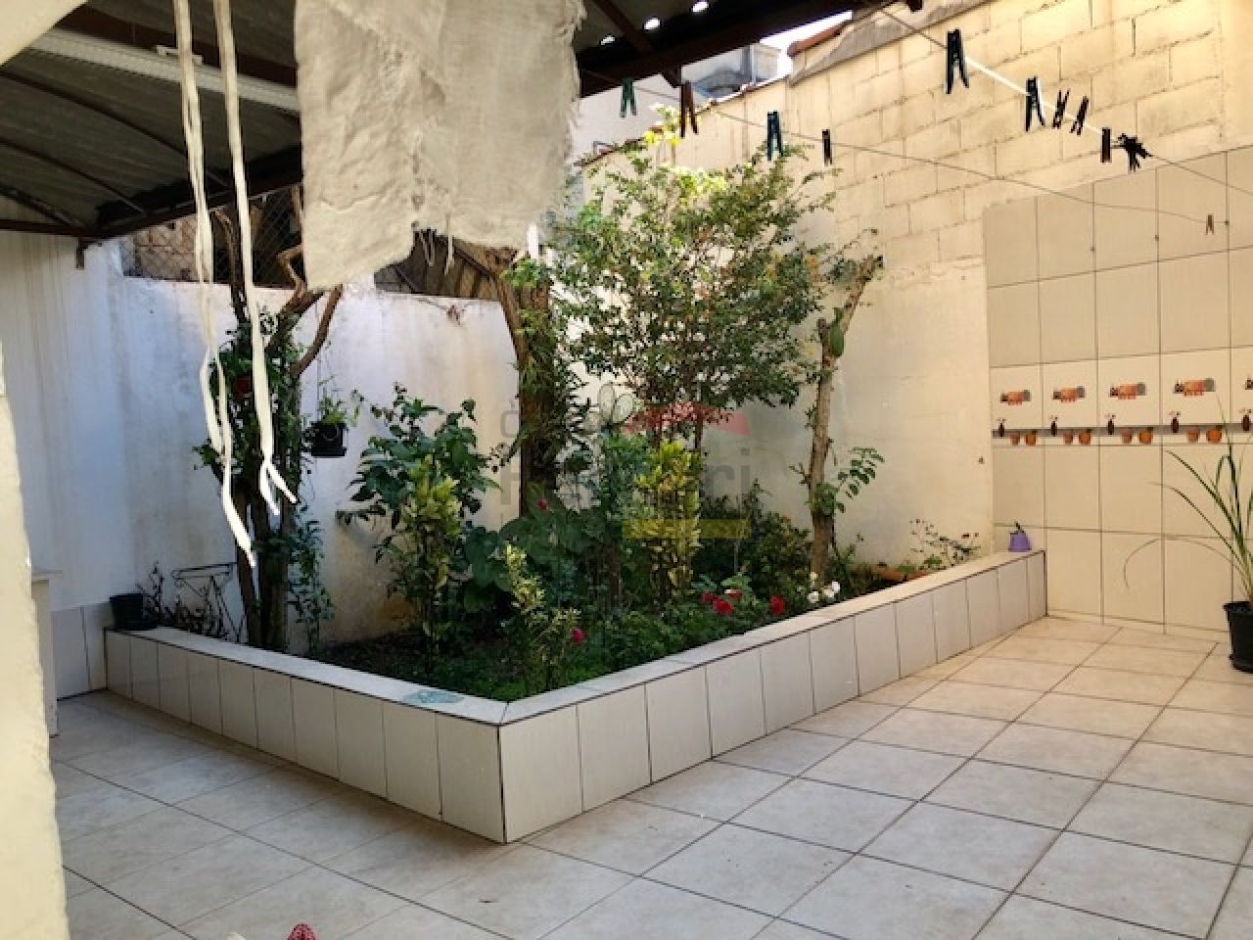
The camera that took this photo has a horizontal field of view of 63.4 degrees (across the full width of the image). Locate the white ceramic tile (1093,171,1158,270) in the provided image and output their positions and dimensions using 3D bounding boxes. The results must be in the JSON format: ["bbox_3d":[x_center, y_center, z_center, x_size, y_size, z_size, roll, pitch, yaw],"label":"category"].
[{"bbox_3d":[2.547,-1.271,5.188,0.015,0.456,0.323,-6,5,-36],"label":"white ceramic tile"}]

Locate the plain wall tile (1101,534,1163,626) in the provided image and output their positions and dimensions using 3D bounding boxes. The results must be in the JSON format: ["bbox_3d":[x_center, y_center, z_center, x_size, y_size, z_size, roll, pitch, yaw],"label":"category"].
[{"bbox_3d":[2.662,0.562,5.323,0.012,0.462,0.320,-5,3,-37],"label":"plain wall tile"}]

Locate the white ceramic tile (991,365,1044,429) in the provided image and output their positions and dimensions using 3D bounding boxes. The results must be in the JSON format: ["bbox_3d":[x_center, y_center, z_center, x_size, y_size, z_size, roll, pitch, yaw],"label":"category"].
[{"bbox_3d":[2.229,-0.400,5.798,0.012,0.395,0.320,-5,3,-37],"label":"white ceramic tile"}]

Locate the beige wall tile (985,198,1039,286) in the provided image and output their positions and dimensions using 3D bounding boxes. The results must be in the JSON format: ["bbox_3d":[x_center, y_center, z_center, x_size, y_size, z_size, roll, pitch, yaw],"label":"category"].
[{"bbox_3d":[2.162,-1.283,5.712,0.015,0.456,0.323,-6,5,-36],"label":"beige wall tile"}]

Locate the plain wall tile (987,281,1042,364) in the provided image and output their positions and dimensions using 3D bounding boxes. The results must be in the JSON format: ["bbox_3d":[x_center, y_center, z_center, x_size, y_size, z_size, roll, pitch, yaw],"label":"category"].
[{"bbox_3d":[2.189,-0.825,5.743,0.015,0.456,0.323,-6,5,-36],"label":"plain wall tile"}]

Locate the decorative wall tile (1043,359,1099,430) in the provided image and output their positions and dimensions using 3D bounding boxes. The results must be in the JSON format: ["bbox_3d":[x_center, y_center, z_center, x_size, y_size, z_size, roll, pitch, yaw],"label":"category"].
[{"bbox_3d":[2.424,-0.397,5.539,0.012,0.395,0.320,-5,3,-37],"label":"decorative wall tile"}]

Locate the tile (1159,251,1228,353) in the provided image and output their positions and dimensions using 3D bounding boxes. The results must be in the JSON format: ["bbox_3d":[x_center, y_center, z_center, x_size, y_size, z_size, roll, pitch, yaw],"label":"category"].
[{"bbox_3d":[2.794,-0.818,5.000,0.012,0.462,0.320,-5,3,-37],"label":"tile"}]

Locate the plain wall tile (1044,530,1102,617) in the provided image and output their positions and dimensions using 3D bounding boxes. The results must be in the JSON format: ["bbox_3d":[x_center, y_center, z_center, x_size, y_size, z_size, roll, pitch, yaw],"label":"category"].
[{"bbox_3d":[2.465,0.555,5.572,0.015,0.456,0.323,-6,5,-36],"label":"plain wall tile"}]

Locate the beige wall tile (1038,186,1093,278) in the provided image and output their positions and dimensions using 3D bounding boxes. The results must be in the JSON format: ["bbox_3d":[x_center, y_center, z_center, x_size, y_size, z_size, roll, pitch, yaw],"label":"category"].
[{"bbox_3d":[2.384,-1.286,5.497,0.012,0.462,0.320,-5,3,-37],"label":"beige wall tile"}]

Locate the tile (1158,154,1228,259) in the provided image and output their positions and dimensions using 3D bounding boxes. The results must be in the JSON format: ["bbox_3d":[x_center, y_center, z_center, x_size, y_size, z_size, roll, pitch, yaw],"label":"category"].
[{"bbox_3d":[2.740,-1.265,4.925,0.015,0.456,0.323,-6,5,-36],"label":"tile"}]

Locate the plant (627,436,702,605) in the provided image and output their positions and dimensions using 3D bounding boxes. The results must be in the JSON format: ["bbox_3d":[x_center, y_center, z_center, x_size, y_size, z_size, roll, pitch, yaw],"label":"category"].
[{"bbox_3d":[0.194,0.261,4.950,0.360,0.820,0.360,-4,4,0],"label":"plant"}]

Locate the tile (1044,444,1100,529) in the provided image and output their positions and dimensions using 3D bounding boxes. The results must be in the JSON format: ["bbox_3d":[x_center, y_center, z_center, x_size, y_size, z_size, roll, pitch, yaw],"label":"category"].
[{"bbox_3d":[2.437,0.097,5.542,0.015,0.456,0.323,-6,5,-36],"label":"tile"}]

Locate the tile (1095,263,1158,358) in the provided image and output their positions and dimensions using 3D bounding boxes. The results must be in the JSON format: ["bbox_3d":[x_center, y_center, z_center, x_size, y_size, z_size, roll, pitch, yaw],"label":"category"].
[{"bbox_3d":[2.599,-0.821,5.260,0.012,0.462,0.320,-5,3,-37],"label":"tile"}]

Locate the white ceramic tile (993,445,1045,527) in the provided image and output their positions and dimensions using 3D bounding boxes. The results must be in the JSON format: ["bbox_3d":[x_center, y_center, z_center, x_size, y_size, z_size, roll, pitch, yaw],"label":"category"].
[{"bbox_3d":[2.251,0.095,5.821,0.012,0.462,0.320,-5,3,-37],"label":"white ceramic tile"}]

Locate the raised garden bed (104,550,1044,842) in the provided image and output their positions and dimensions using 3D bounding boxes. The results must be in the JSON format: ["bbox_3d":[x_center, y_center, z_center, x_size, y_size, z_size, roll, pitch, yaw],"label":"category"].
[{"bbox_3d":[-0.205,0.832,5.570,3.780,0.360,3.280,-5,4,-43],"label":"raised garden bed"}]

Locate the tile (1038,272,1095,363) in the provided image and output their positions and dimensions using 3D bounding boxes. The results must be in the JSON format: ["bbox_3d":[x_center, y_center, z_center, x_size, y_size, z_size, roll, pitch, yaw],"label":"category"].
[{"bbox_3d":[2.382,-0.819,5.481,0.015,0.456,0.323,-6,5,-36],"label":"tile"}]

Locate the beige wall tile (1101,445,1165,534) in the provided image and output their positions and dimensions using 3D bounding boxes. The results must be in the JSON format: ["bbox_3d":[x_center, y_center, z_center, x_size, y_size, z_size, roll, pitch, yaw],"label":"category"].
[{"bbox_3d":[2.630,0.103,5.279,0.015,0.456,0.323,-6,5,-36],"label":"beige wall tile"}]

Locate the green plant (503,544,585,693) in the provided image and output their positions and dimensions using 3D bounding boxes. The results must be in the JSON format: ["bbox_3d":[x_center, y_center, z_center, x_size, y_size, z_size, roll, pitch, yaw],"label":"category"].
[{"bbox_3d":[-0.319,0.601,3.950,0.320,0.640,0.320,-3,4,0],"label":"green plant"}]

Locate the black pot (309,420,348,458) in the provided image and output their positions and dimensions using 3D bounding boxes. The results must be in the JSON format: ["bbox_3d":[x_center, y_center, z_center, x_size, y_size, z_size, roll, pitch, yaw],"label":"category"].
[{"bbox_3d":[-1.485,-0.151,5.050,0.180,0.180,0.180,-3,4,0],"label":"black pot"}]

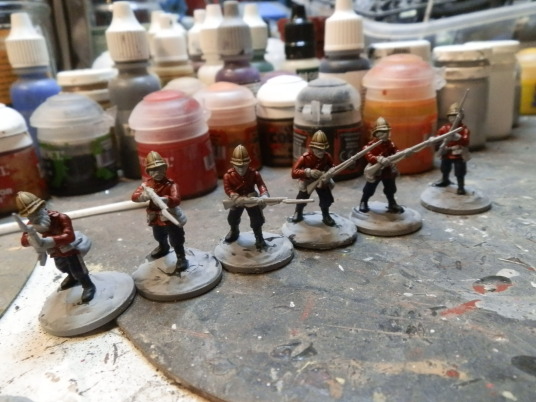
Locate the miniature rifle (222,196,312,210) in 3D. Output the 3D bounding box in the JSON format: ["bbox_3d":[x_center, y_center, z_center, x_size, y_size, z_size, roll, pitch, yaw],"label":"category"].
[{"bbox_3d":[0.000,0.001,0.129,0.029,0.003,0.002,-2,21,21],"label":"miniature rifle"}]

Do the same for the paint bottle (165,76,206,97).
[{"bbox_3d":[-0.040,-0.042,0.228,0.034,0.043,0.035,1,22,10],"label":"paint bottle"}]

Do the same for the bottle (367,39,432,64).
[{"bbox_3d":[0.071,-0.056,0.237,0.030,0.053,0.030,-5,21,0],"label":"bottle"}]

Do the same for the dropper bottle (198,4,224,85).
[{"bbox_3d":[-0.028,-0.074,0.260,0.025,0.080,0.025,-5,22,-5],"label":"dropper bottle"}]

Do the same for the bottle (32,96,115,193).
[{"bbox_3d":[-0.092,-0.029,0.211,0.035,0.046,0.035,-5,21,0],"label":"bottle"}]

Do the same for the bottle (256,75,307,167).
[{"bbox_3d":[0.009,-0.042,0.221,0.029,0.043,0.029,-2,22,3],"label":"bottle"}]

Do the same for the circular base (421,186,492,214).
[{"bbox_3d":[0.072,-0.001,0.167,0.025,0.003,0.025,7,24,23],"label":"circular base"}]

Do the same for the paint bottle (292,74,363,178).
[{"bbox_3d":[0.028,-0.034,0.200,0.035,0.043,0.035,0,22,8],"label":"paint bottle"}]

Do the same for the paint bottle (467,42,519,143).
[{"bbox_3d":[0.124,-0.062,0.245,0.028,0.050,0.028,-5,21,0],"label":"paint bottle"}]

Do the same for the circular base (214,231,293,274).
[{"bbox_3d":[-0.004,0.015,0.135,0.025,0.003,0.025,-4,21,2],"label":"circular base"}]

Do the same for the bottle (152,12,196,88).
[{"bbox_3d":[-0.054,-0.067,0.250,0.025,0.074,0.025,-7,22,-10],"label":"bottle"}]

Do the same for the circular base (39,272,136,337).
[{"bbox_3d":[-0.049,0.027,0.118,0.025,0.003,0.025,-7,25,3],"label":"circular base"}]

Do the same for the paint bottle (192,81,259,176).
[{"bbox_3d":[-0.020,-0.036,0.212,0.033,0.043,0.033,-5,22,-4],"label":"paint bottle"}]

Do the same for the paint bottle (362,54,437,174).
[{"bbox_3d":[0.062,-0.042,0.203,0.035,0.051,0.035,3,23,16],"label":"paint bottle"}]

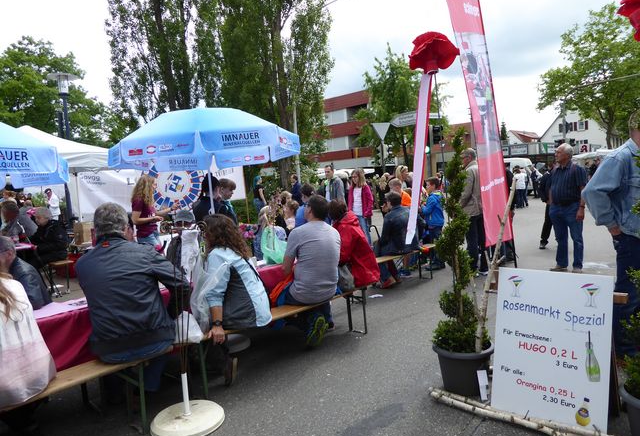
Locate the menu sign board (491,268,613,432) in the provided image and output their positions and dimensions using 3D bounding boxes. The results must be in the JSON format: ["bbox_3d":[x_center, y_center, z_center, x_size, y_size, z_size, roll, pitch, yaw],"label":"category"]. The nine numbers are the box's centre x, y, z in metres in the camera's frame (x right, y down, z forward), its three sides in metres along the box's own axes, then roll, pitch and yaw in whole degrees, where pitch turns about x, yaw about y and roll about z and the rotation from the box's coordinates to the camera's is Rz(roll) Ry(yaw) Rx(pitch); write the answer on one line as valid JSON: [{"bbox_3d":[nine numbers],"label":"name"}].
[{"bbox_3d":[1.320,0.750,2.670,0.040,0.870,0.625,6,-3,-44],"label":"menu sign board"}]

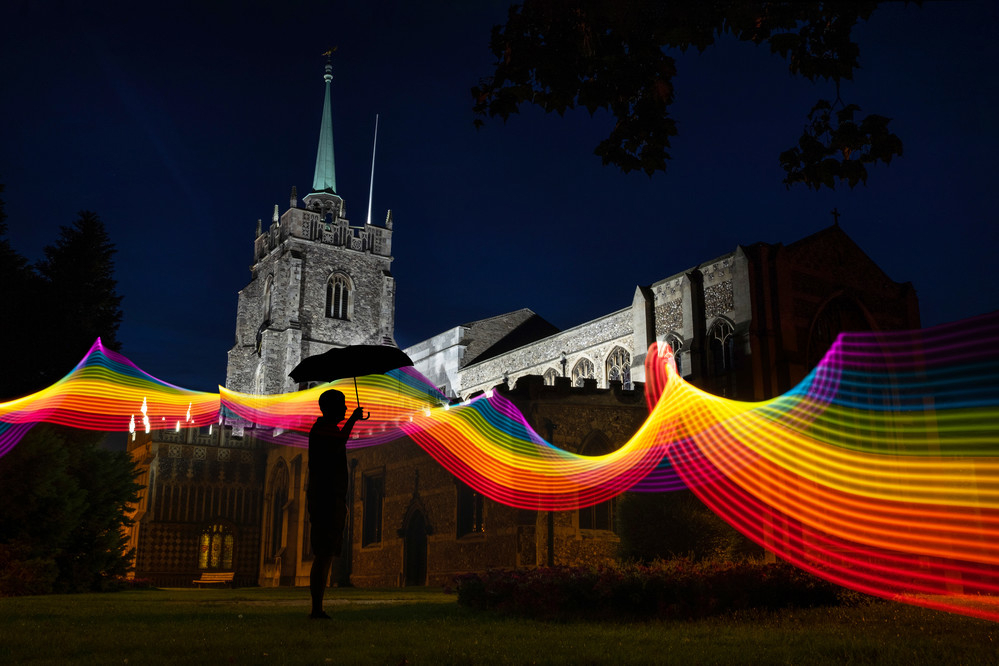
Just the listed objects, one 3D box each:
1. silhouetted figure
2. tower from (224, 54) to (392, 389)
[{"bbox_3d":[-1.274,1.300,7.547,0.430,1.750,0.500,1,-15,-5],"label":"silhouetted figure"},{"bbox_3d":[-13.604,-2.158,73.338,10.300,41.502,10.300,9,-17,-32],"label":"tower"}]

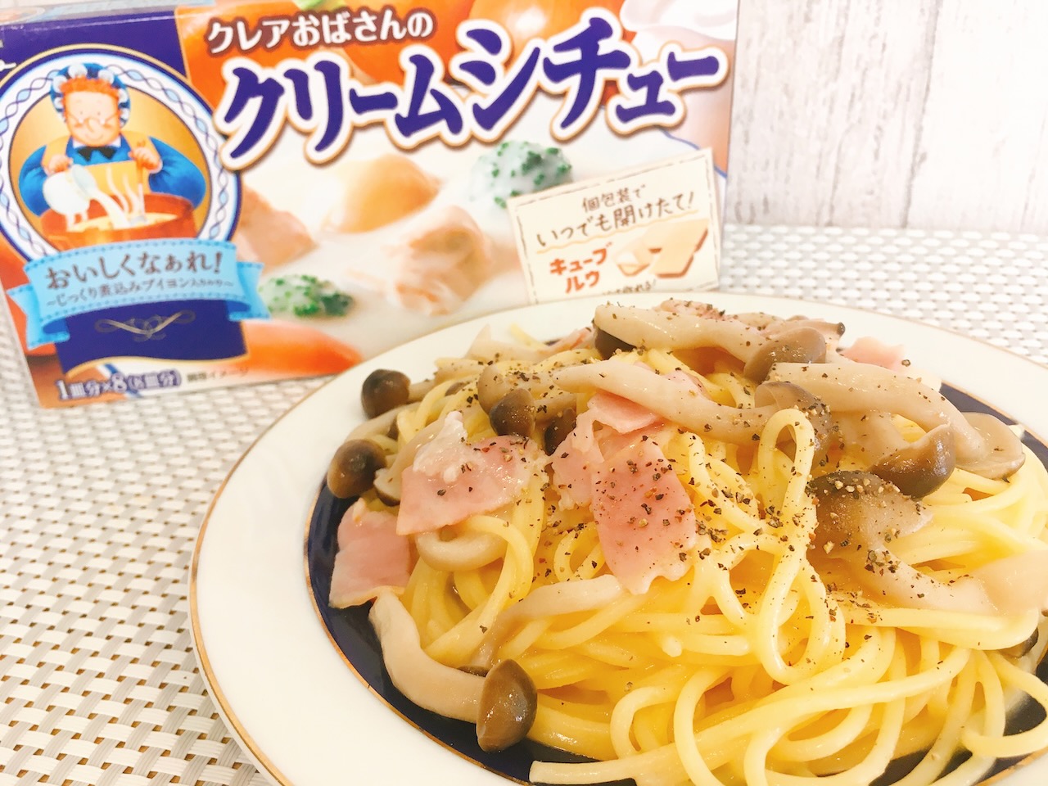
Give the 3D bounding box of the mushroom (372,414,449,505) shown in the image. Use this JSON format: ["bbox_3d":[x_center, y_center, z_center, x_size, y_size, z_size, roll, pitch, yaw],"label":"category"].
[{"bbox_3d":[-0.020,0.012,0.154,0.009,0.009,0.017,35,73,0],"label":"mushroom"}]

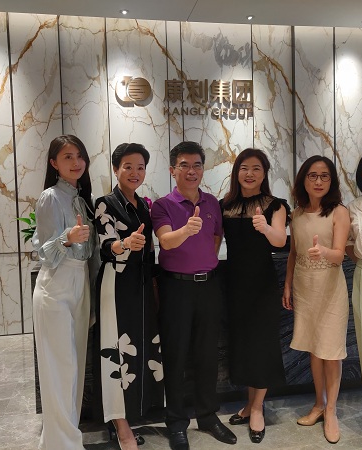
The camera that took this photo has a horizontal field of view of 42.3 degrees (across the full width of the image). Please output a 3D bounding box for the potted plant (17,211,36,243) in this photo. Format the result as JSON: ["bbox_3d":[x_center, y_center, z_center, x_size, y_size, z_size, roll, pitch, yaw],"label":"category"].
[{"bbox_3d":[-0.829,0.058,2.906,0.380,0.400,0.380,-2,3,-11],"label":"potted plant"}]

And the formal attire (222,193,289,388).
[{"bbox_3d":[0.452,0.388,2.840,0.400,1.140,0.270,-1,3,13],"label":"formal attire"}]

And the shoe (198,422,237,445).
[{"bbox_3d":[0.217,1.182,2.774,0.105,0.110,0.285,-4,4,-39],"label":"shoe"}]

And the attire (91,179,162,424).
[{"bbox_3d":[-0.277,0.450,2.609,0.410,1.300,0.310,-3,3,-18],"label":"attire"}]

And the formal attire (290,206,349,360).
[{"bbox_3d":[0.820,0.337,2.790,0.330,0.885,0.260,0,3,22],"label":"formal attire"}]

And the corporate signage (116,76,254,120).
[{"bbox_3d":[0.057,-1.408,5.213,1.554,0.439,0.060,-2,3,-11],"label":"corporate signage"}]

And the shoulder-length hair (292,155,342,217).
[{"bbox_3d":[0.771,-0.225,2.663,0.273,0.342,0.250,-1,3,14],"label":"shoulder-length hair"}]

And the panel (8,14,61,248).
[{"bbox_3d":[-1.519,-0.967,5.006,0.510,2.502,0.030,-2,3,-11],"label":"panel"}]

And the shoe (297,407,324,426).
[{"bbox_3d":[0.811,1.134,2.855,0.235,0.120,0.085,-4,4,-35],"label":"shoe"}]

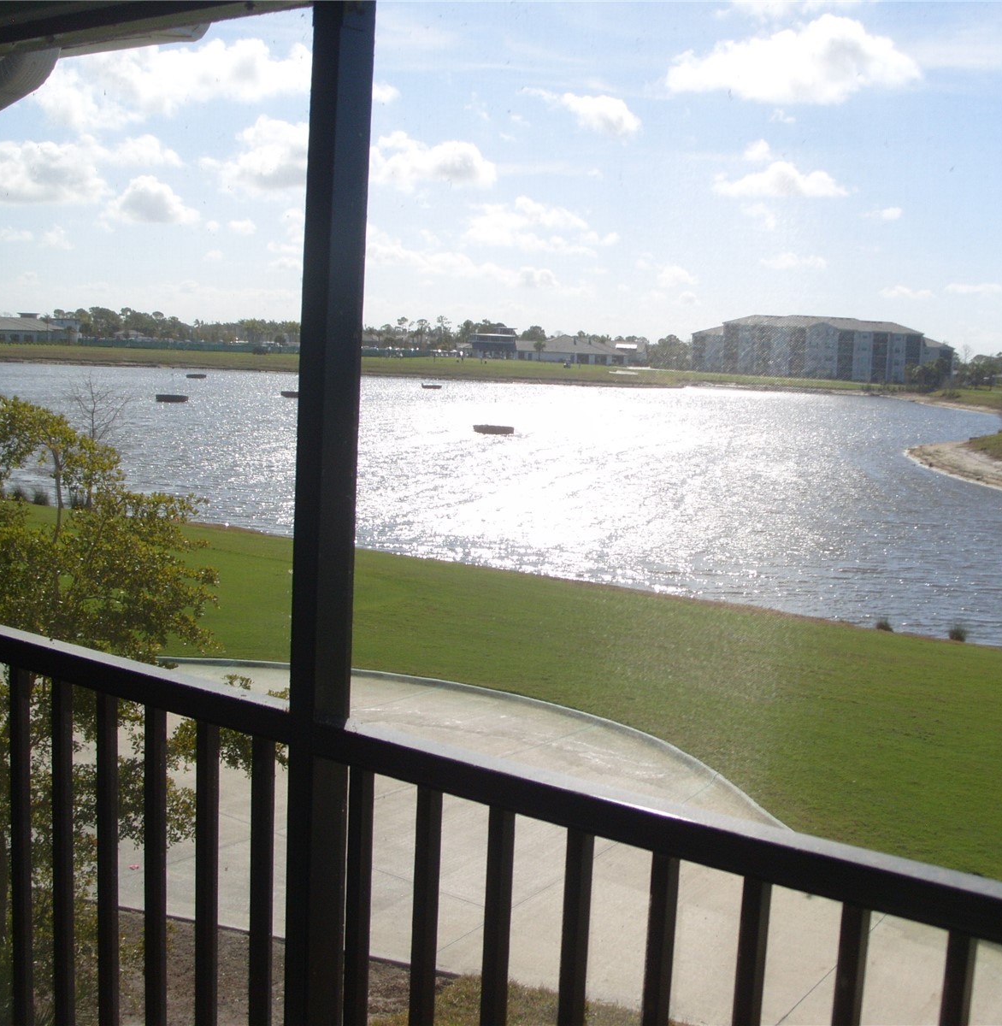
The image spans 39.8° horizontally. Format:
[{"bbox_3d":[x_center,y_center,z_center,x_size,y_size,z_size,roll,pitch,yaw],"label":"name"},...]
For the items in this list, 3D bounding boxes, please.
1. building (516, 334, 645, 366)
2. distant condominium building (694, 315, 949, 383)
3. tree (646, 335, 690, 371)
[{"bbox_3d":[23.729,-48.901,415.000,35.000,8.600,20.000,4,7,14],"label":"building"},{"bbox_3d":[82.195,-41.713,354.000,62.500,15.000,19.000,4,7,12],"label":"distant condominium building"},{"bbox_3d":[45.127,-43.259,372.000,11.300,9.200,10.000,3,7,7],"label":"tree"}]

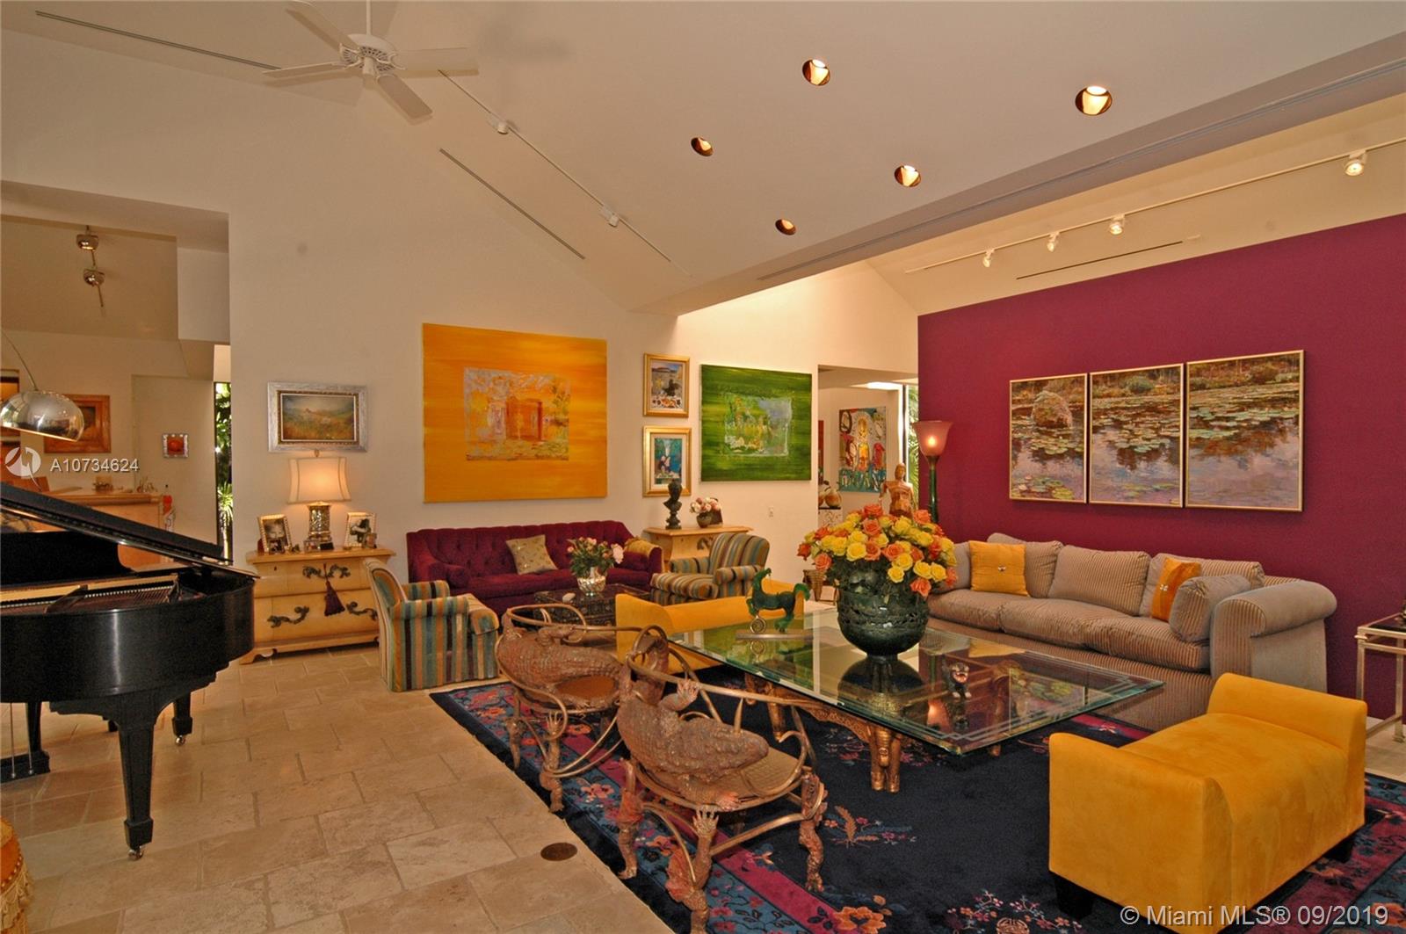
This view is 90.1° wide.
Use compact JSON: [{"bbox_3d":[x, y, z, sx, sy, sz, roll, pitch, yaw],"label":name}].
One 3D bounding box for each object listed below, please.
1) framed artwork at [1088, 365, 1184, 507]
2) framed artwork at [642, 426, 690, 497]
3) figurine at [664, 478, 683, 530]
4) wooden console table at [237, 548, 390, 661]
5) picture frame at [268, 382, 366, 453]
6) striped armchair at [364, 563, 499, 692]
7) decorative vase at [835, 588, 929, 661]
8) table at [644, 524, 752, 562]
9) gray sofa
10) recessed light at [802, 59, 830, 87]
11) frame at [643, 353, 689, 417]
[{"bbox_3d":[3.182,-0.218,5.164,0.035,0.999,0.635,0,0,-37],"label":"framed artwork"},{"bbox_3d":[-0.401,-0.054,7.896,0.616,0.768,0.040,0,1,-33],"label":"framed artwork"},{"bbox_3d":[-0.319,0.396,7.492,0.200,0.545,0.180,0,0,-12],"label":"figurine"},{"bbox_3d":[-3.176,1.095,5.800,1.040,0.827,0.496,0,1,-33],"label":"wooden console table"},{"bbox_3d":[-3.255,-0.408,5.950,0.724,0.570,0.050,0,0,-32],"label":"picture frame"},{"bbox_3d":[-1.967,1.057,5.058,0.800,0.830,0.740,0,0,-29],"label":"striped armchair"},{"bbox_3d":[0.978,0.820,3.810,0.490,0.447,0.490,0,0,0],"label":"decorative vase"},{"bbox_3d":[-0.034,1.058,7.635,1.020,0.800,0.540,0,0,-32],"label":"table"},{"bbox_3d":[2.685,1.049,4.945,1.150,0.929,2.465,0,1,-33],"label":"gray sofa"},{"bbox_3d":[0.625,-2.162,3.812,0.162,0.070,0.162,33,-17,-29],"label":"recessed light"},{"bbox_3d":[-0.406,-0.878,7.708,0.568,0.667,0.040,0,0,-32],"label":"frame"}]

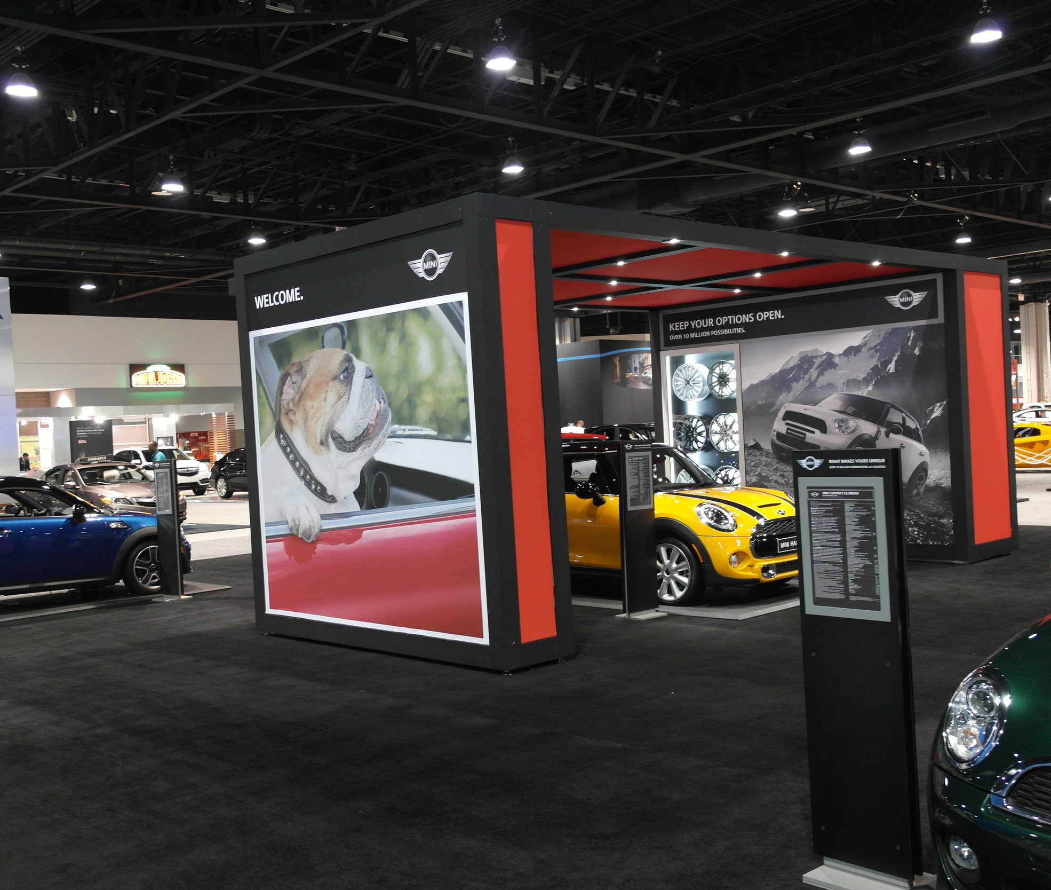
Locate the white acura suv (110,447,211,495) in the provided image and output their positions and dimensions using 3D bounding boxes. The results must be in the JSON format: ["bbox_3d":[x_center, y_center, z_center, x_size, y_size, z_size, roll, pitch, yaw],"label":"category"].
[{"bbox_3d":[-13.815,1.033,41.806,1.960,1.720,4.900,-4,1,-42],"label":"white acura suv"}]

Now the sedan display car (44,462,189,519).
[{"bbox_3d":[-9.153,1.131,24.409,1.800,1.420,4.550,-4,1,-42],"label":"sedan display car"}]

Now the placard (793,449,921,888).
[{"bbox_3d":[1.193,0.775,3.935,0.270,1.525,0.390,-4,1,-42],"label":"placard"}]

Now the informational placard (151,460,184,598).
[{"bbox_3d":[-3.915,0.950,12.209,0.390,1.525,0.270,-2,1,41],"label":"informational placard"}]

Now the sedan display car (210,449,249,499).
[{"bbox_3d":[-8.466,0.866,36.407,1.930,1.620,4.800,-4,1,-44],"label":"sedan display car"}]

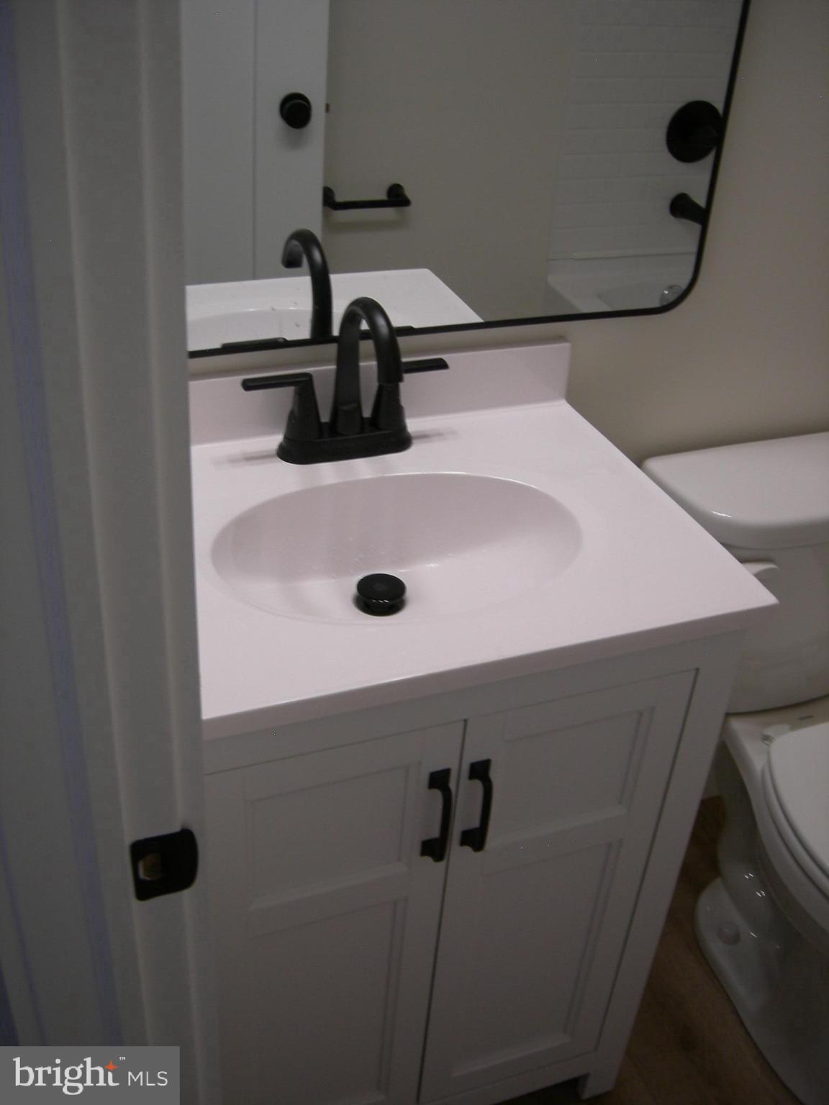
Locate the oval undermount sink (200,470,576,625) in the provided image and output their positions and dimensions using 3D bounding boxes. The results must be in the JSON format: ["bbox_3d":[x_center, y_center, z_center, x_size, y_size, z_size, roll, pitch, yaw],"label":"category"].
[{"bbox_3d":[-0.014,0.042,1.197,0.393,0.130,0.264,-9,36,-20],"label":"oval undermount sink"}]

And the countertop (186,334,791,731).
[{"bbox_3d":[-0.020,-0.052,1.175,0.625,0.104,0.471,-9,36,-20],"label":"countertop"}]

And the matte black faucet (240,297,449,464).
[{"bbox_3d":[-0.052,-0.174,1.217,0.240,0.202,0.170,-9,36,-20],"label":"matte black faucet"}]

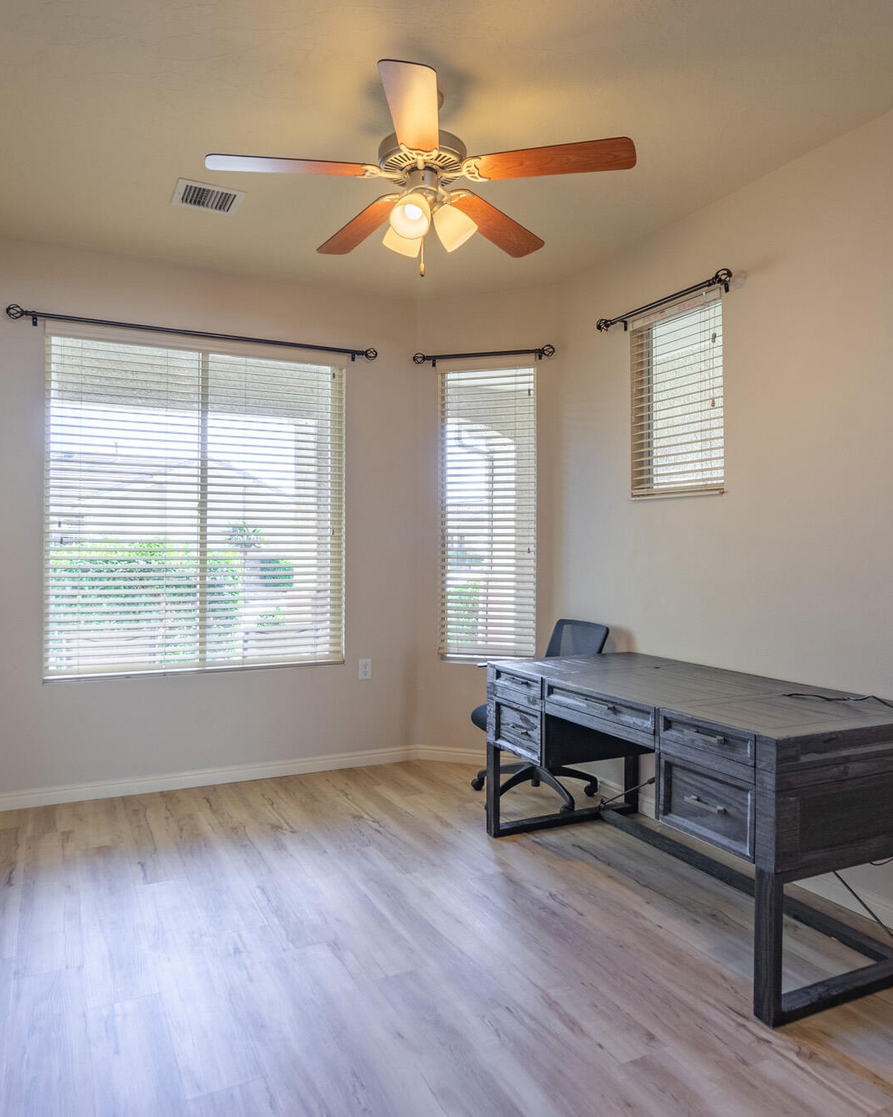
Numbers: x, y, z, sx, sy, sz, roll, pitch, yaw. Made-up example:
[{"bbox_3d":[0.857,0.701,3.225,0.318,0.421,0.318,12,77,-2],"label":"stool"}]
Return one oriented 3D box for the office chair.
[{"bbox_3d":[0.440,0.766,3.752,0.640,0.890,0.620,0,0,-21],"label":"office chair"}]

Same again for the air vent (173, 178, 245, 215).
[{"bbox_3d":[-1.007,-1.522,3.155,0.266,0.020,0.252,0,0,-27],"label":"air vent"}]

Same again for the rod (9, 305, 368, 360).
[{"bbox_3d":[-1.234,-1.153,3.897,1.851,0.090,0.110,0,0,-26],"label":"rod"}]

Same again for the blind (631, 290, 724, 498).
[{"bbox_3d":[1.031,-0.695,3.352,0.080,0.850,0.571,0,0,-27],"label":"blind"}]

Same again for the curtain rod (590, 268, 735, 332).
[{"bbox_3d":[0.964,-1.140,3.341,0.110,0.090,0.844,0,0,-27],"label":"curtain rod"}]

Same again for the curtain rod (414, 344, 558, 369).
[{"bbox_3d":[0.212,-1.148,4.283,0.843,0.090,0.110,0,0,18],"label":"curtain rod"}]

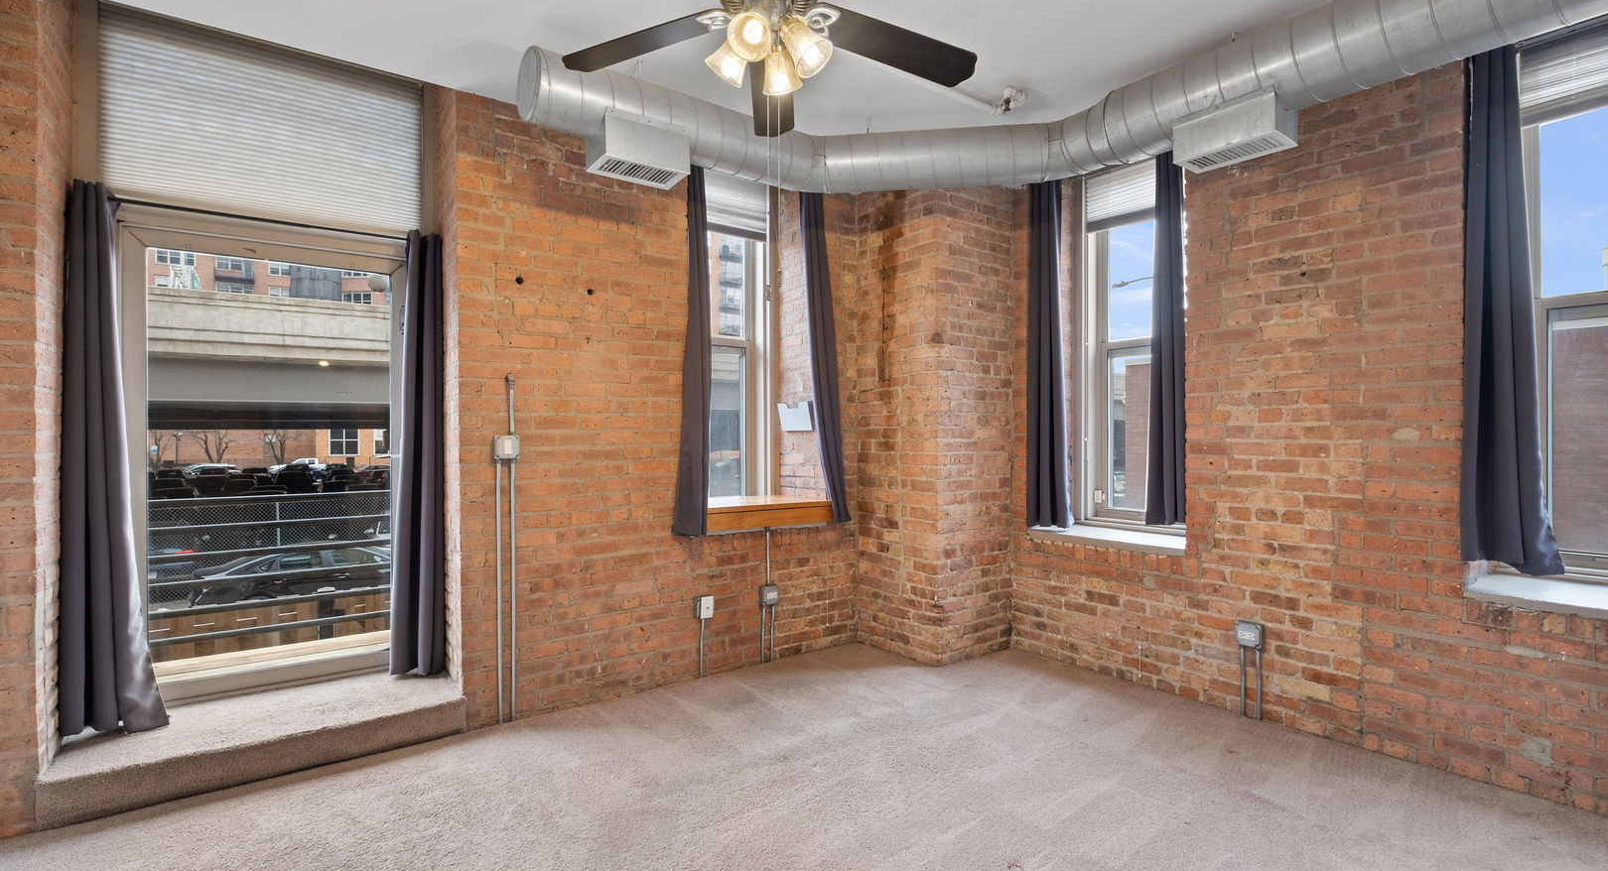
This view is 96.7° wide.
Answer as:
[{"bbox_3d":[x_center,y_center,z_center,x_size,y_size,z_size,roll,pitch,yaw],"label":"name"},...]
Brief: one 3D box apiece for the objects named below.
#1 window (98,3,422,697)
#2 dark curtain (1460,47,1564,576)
[{"bbox_3d":[-2.296,-0.290,3.116,1.129,2.820,0.130,0,0,-36],"label":"window"},{"bbox_3d":[2.594,-0.480,2.619,0.140,1.960,0.260,0,0,-37],"label":"dark curtain"}]

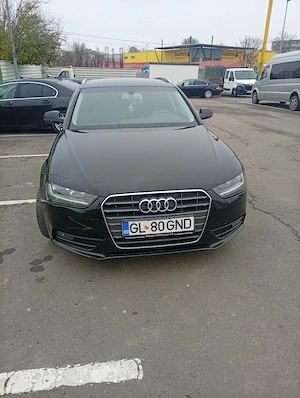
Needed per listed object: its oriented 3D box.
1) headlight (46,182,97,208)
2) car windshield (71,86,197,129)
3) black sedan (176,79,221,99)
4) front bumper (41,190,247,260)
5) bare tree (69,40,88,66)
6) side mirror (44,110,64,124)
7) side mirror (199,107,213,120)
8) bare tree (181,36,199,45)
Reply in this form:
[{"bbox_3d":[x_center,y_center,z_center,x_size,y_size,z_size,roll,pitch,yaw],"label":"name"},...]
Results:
[{"bbox_3d":[-0.584,-0.026,2.328,0.420,0.175,0.380,-4,21,-8],"label":"headlight"},{"bbox_3d":[-0.181,-1.050,3.474,1.400,0.160,0.900,-4,49,-8],"label":"car windshield"},{"bbox_3d":[3.584,-9.100,25.563,5.000,1.480,1.890,6,22,16],"label":"black sedan"},{"bbox_3d":[0.032,0.112,2.472,1.790,0.490,0.540,-4,21,-8],"label":"front bumper"},{"bbox_3d":[-12.076,-23.314,54.001,4.500,7.540,4.500,0,21,0],"label":"bare tree"},{"bbox_3d":[-1.102,-0.941,3.592,0.230,0.150,0.140,-4,21,-8],"label":"side mirror"},{"bbox_3d":[0.677,-1.052,3.843,0.230,0.150,0.140,-4,21,-8],"label":"side mirror"},{"bbox_3d":[10.734,-38.398,86.349,7.000,11.990,7.000,0,21,0],"label":"bare tree"}]

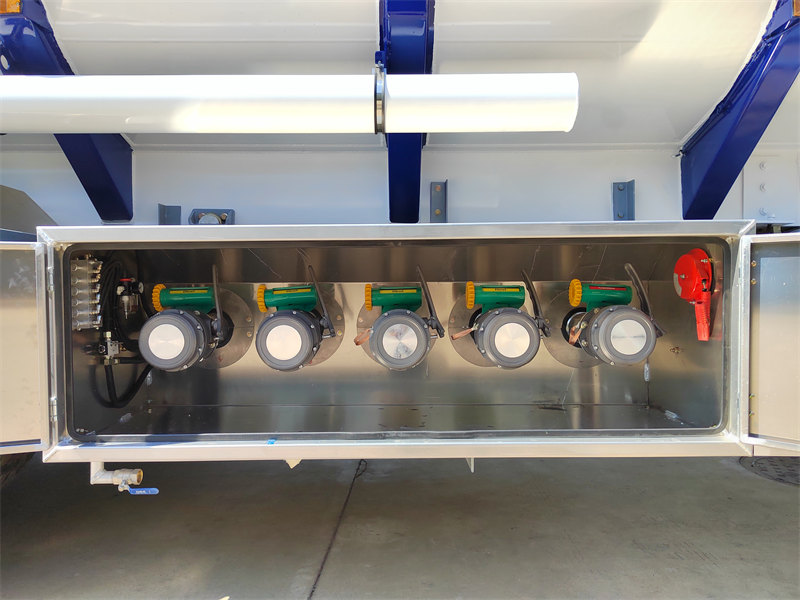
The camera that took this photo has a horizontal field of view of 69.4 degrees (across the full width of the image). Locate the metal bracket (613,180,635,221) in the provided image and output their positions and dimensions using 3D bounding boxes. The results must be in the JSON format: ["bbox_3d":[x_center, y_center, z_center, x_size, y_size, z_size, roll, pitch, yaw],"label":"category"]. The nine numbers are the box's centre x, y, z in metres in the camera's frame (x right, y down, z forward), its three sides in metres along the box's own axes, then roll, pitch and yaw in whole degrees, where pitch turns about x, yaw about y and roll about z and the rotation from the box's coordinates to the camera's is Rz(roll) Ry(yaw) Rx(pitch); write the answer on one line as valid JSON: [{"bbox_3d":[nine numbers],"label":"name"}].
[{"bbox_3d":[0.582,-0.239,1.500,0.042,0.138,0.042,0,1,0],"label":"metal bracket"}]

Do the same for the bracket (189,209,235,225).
[{"bbox_3d":[-0.488,-0.193,1.499,0.109,0.082,0.046,0,1,0],"label":"bracket"}]

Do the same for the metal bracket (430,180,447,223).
[{"bbox_3d":[0.102,-0.241,1.500,0.043,0.141,0.042,0,1,0],"label":"metal bracket"}]

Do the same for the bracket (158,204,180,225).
[{"bbox_3d":[-0.597,-0.203,1.501,0.044,0.089,0.042,0,1,0],"label":"bracket"}]

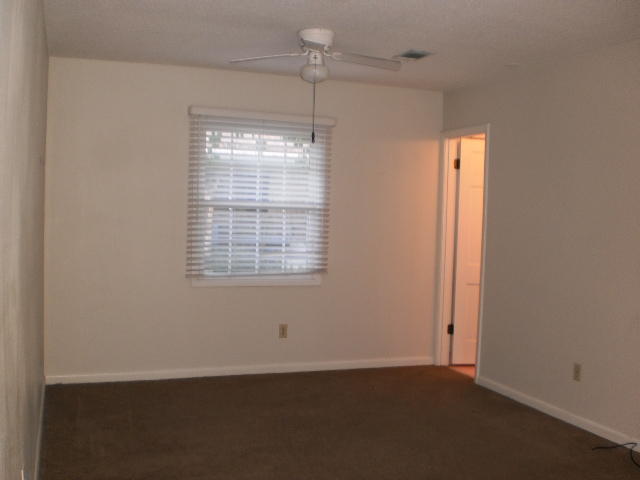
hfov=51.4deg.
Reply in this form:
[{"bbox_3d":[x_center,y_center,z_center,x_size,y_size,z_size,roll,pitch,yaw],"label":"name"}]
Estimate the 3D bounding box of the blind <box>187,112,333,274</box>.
[{"bbox_3d":[-0.471,-0.361,5.379,1.180,1.290,0.070,1,3,-18],"label":"blind"}]

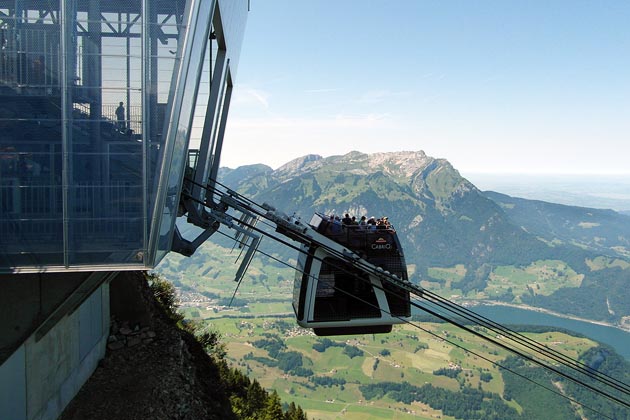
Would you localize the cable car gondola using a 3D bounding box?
[{"bbox_3d":[1.580,2.890,21.600,5.050,5.100,2.750,-1,6,-9],"label":"cable car gondola"}]

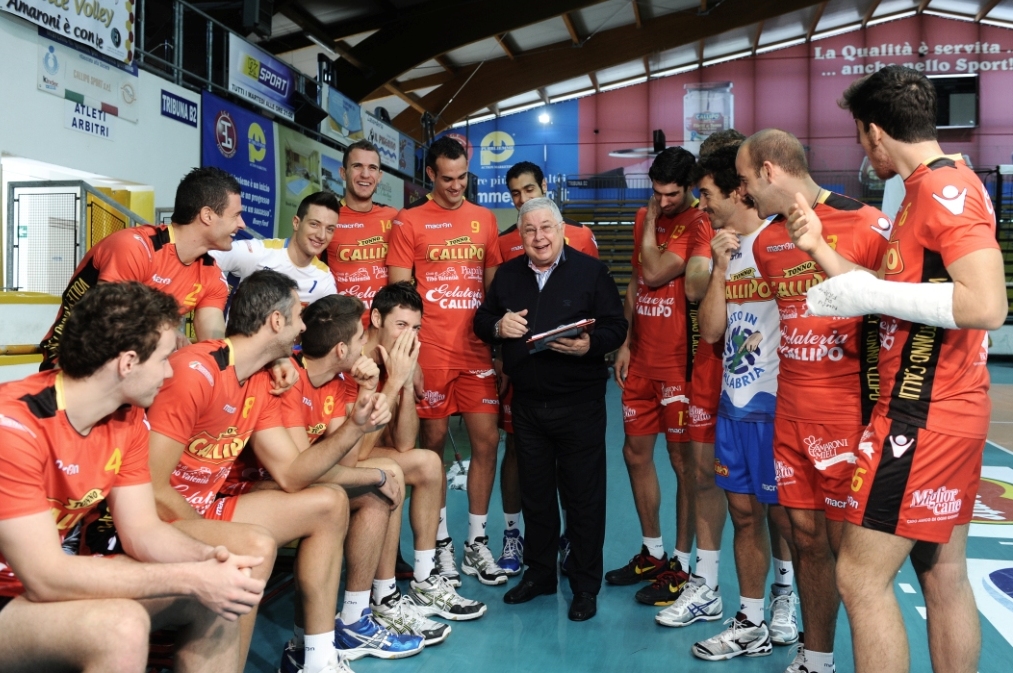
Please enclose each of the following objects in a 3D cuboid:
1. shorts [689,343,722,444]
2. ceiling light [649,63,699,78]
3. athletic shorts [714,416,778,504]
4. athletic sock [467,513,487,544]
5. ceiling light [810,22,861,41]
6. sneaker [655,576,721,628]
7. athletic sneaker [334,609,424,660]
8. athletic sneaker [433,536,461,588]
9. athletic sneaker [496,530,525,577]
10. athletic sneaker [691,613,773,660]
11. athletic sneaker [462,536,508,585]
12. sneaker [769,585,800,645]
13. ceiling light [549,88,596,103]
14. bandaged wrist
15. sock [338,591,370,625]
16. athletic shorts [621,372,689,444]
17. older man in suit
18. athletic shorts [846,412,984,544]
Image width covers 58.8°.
[{"bbox_3d":[0.949,0.245,3.680,0.400,0.390,0.310,1,2,25],"label":"shorts"},{"bbox_3d":[5.324,-8.429,28.500,1.550,0.160,0.200,-11,0,10],"label":"ceiling light"},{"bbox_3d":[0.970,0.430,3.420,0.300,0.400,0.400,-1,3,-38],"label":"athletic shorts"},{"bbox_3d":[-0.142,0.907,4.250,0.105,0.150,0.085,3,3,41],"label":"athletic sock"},{"bbox_3d":[10.999,-10.195,29.993,1.634,0.170,0.160,-11,-1,13],"label":"ceiling light"},{"bbox_3d":[0.737,1.053,3.600,0.300,0.150,0.115,-1,2,-37],"label":"sneaker"},{"bbox_3d":[-0.434,0.991,3.015,0.322,0.146,0.117,1,2,-2],"label":"athletic sneaker"},{"bbox_3d":[-0.274,1.031,4.142,0.115,0.150,0.300,0,2,-9],"label":"athletic sneaker"},{"bbox_3d":[0.026,0.959,4.003,0.117,0.146,0.322,1,2,3],"label":"athletic sneaker"},{"bbox_3d":[0.832,1.090,3.297,0.297,0.145,0.112,1,2,-9],"label":"athletic sneaker"},{"bbox_3d":[-0.095,0.963,3.883,0.117,0.146,0.322,-1,2,-33],"label":"athletic sneaker"},{"bbox_3d":[1.006,0.997,3.245,0.117,0.146,0.322,1,2,17],"label":"sneaker"},{"bbox_3d":[2.370,-8.533,31.999,1.687,0.140,0.140,-10,0,12],"label":"ceiling light"},{"bbox_3d":[0.863,-0.085,2.070,0.340,0.130,0.110,1,2,18],"label":"bandaged wrist"},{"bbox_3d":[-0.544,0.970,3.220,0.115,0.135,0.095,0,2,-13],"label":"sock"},{"bbox_3d":[0.690,0.272,4.060,0.300,0.400,0.410,0,2,-30],"label":"athletic shorts"},{"bbox_3d":[0.190,0.264,3.771,0.620,1.710,0.480,0,2,3],"label":"older man in suit"},{"bbox_3d":[1.023,0.330,2.250,0.310,0.350,0.380,2,2,41],"label":"athletic shorts"}]

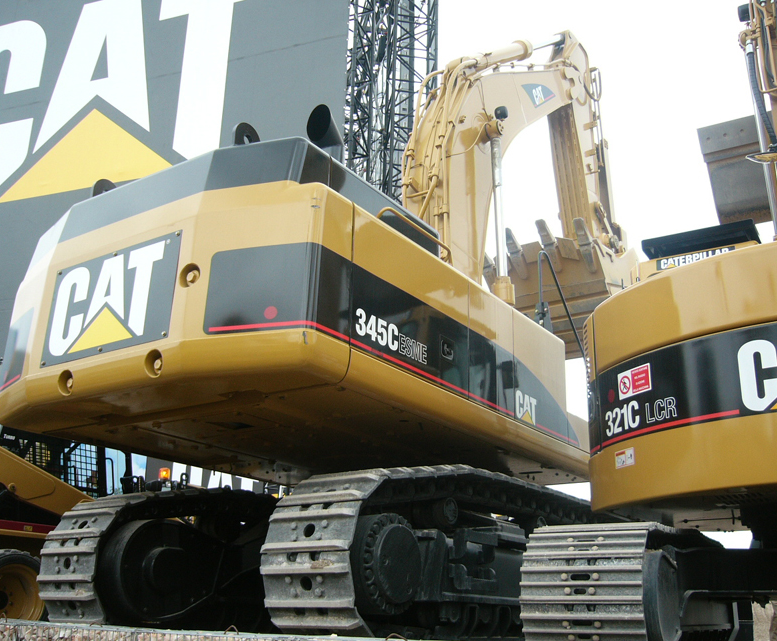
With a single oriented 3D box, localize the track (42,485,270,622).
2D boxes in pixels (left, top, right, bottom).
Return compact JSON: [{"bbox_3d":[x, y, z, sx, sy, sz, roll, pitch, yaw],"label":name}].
[{"bbox_3d":[-0.757,2.540,8.416,0.680,1.306,5.550,-12,-24,34],"label":"track"}]

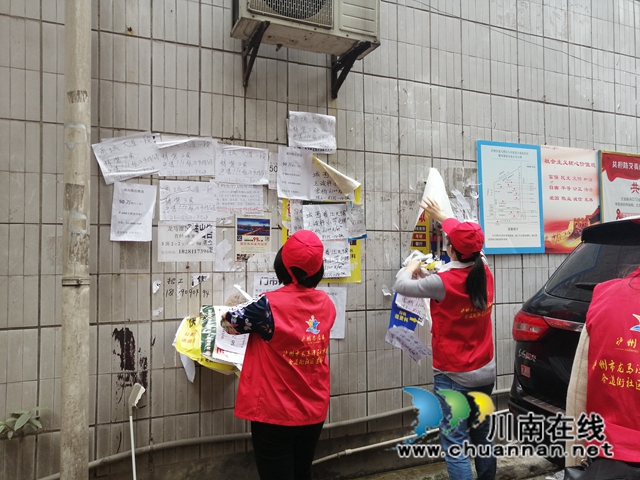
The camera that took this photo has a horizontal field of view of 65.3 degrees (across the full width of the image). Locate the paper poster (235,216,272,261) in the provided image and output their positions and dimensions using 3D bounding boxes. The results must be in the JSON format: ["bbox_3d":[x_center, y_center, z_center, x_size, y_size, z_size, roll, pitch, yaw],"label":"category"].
[{"bbox_3d":[-0.369,-0.019,2.787,0.210,0.275,0.015,1,-3,-23],"label":"paper poster"}]

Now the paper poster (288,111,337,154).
[{"bbox_3d":[-0.038,-0.639,2.953,0.298,0.214,0.020,1,-3,-23],"label":"paper poster"}]

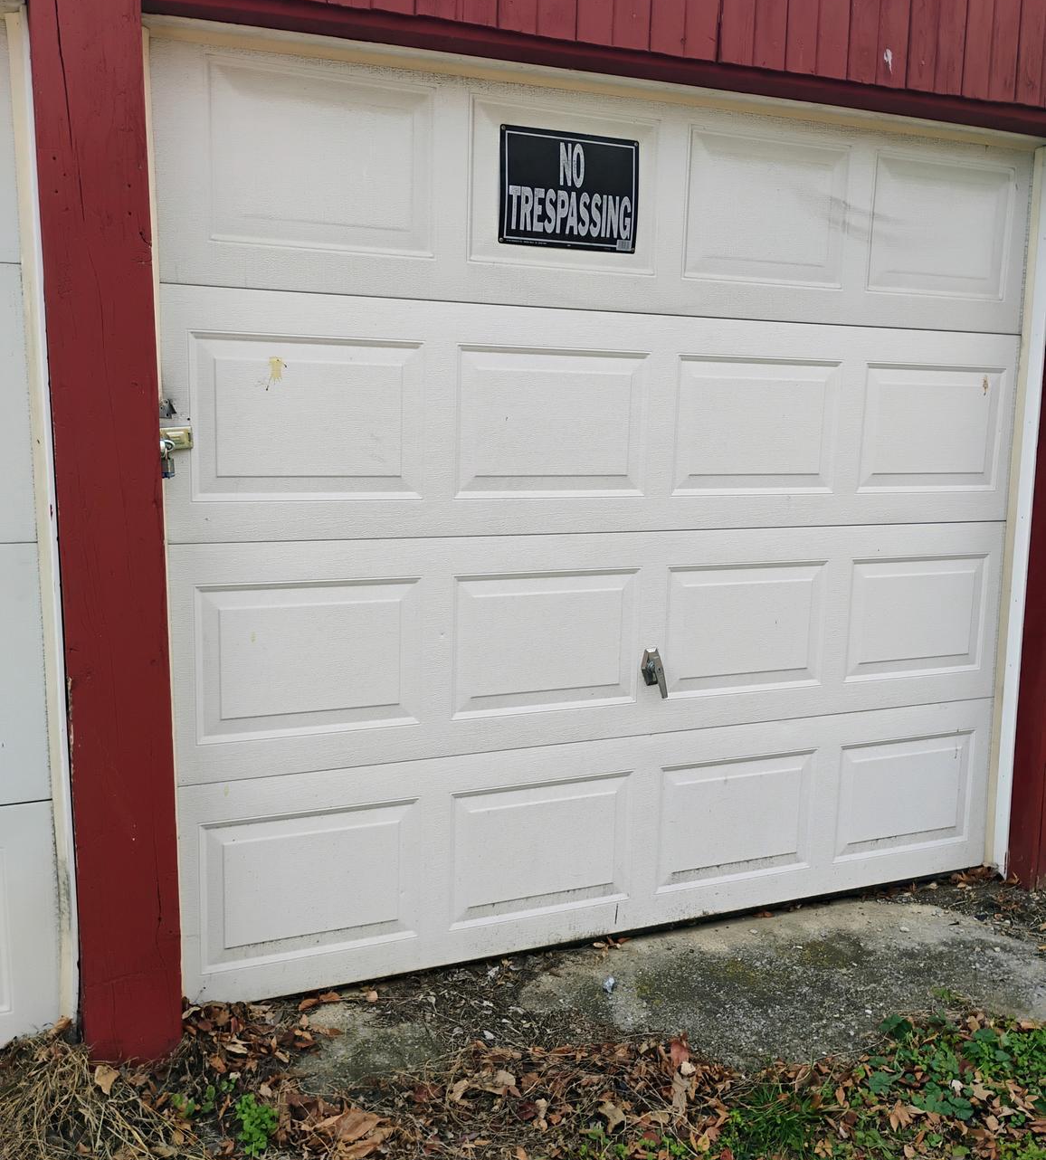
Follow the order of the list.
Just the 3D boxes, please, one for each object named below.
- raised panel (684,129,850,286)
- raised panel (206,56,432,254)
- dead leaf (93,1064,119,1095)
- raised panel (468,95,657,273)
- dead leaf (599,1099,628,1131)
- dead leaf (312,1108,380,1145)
[{"bbox_3d":[0.621,-0.926,2.835,0.473,0.350,0.020,-3,10,-24],"label":"raised panel"},{"bbox_3d":[-0.415,-0.880,2.376,0.473,0.350,0.020,-3,10,-24],"label":"raised panel"},{"bbox_3d":[-0.851,1.019,2.297,0.050,0.032,0.070,-2,9,-21],"label":"dead leaf"},{"bbox_3d":[0.103,-0.903,2.606,0.473,0.350,0.020,-3,10,-24],"label":"raised panel"},{"bbox_3d":[0.180,1.064,2.236,0.055,0.030,0.067,2,9,6],"label":"dead leaf"},{"bbox_3d":[-0.343,1.058,2.178,0.130,0.035,0.080,0,9,-9],"label":"dead leaf"}]

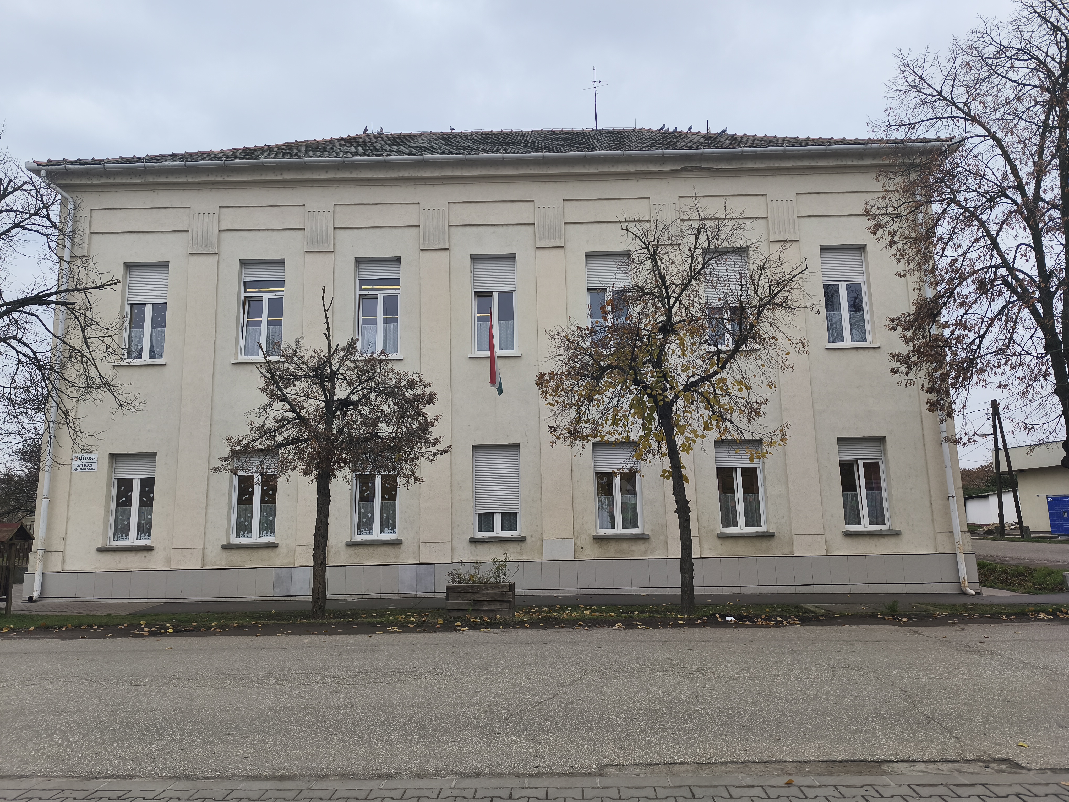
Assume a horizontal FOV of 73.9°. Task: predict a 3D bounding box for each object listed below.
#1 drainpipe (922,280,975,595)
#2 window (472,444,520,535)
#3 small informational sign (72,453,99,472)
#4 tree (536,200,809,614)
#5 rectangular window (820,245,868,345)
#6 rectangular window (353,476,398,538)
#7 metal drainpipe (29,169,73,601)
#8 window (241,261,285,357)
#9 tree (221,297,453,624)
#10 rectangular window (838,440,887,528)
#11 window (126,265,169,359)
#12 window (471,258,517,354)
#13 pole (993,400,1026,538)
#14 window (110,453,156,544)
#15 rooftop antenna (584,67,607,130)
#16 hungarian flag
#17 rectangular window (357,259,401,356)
[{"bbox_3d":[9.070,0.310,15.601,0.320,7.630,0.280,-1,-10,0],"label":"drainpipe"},{"bbox_3d":[-0.828,1.948,15.594,1.031,1.967,0.160,-1,-10,0],"label":"window"},{"bbox_3d":[-9.864,1.362,15.573,0.538,0.374,0.030,-1,-10,0],"label":"small informational sign"},{"bbox_3d":[2.405,-0.052,12.441,4.710,7.206,4.200,-1,-9,0],"label":"tree"},{"bbox_3d":[6.863,-2.313,15.608,0.980,2.184,0.140,-1,-9,0],"label":"rectangular window"},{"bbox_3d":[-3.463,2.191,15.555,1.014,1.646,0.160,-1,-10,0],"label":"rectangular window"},{"bbox_3d":[-10.870,-0.507,15.627,0.550,9.570,0.570,-1,-10,0],"label":"metal drainpipe"},{"bbox_3d":[-6.009,-2.041,15.652,0.980,2.183,0.140,-1,-9,0],"label":"window"},{"bbox_3d":[-3.451,0.839,12.341,3.912,5.575,3.700,-1,-9,0],"label":"tree"},{"bbox_3d":[6.944,1.716,14.979,0.980,1.888,0.140,-1,-9,0],"label":"rectangular window"},{"bbox_3d":[-8.582,-1.959,15.656,0.980,2.165,0.140,-1,-9,0],"label":"window"},{"bbox_3d":[-0.912,-2.201,16.297,1.042,2.360,0.160,-1,-10,0],"label":"window"},{"bbox_3d":[26.984,3.826,40.916,1.476,7.864,0.800,-1,-10,0],"label":"pole"},{"bbox_3d":[-8.809,2.147,15.566,1.045,1.989,0.160,-1,-10,0],"label":"window"},{"bbox_3d":[2.035,-10.010,23.500,0.796,2.264,0.700,-1,-10,0],"label":"rooftop antenna"},{"bbox_3d":[-0.799,-1.031,14.741,0.270,1.856,0.600,-1,-9,0],"label":"hungarian flag"},{"bbox_3d":[-3.574,-2.134,16.288,1.045,2.351,0.160,-1,-10,0],"label":"rectangular window"}]

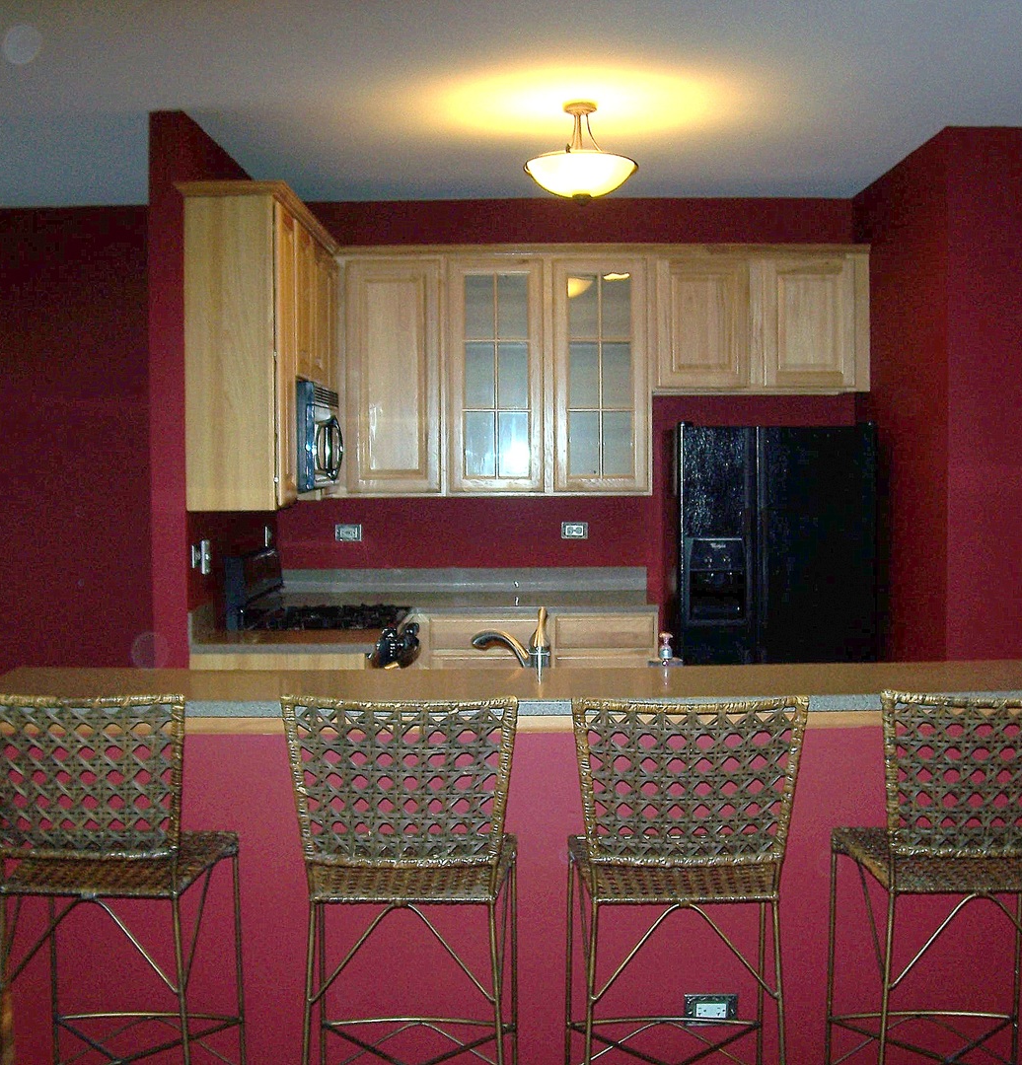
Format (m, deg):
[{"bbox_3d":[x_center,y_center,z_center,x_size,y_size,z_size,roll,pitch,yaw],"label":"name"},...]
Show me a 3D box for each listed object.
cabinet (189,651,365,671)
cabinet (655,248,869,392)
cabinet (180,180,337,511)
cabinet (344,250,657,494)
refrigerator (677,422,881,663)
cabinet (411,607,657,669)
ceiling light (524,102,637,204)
[{"bbox_3d":[-0.800,0.842,4.997,0.603,0.871,0.320,0,3,0],"label":"cabinet"},{"bbox_3d":[1.107,-0.944,6.327,0.963,0.623,0.332,0,3,0],"label":"cabinet"},{"bbox_3d":[-0.930,-0.680,5.548,0.351,1.122,1.622,0,3,0],"label":"cabinet"},{"bbox_3d":[-0.081,-0.708,6.349,1.416,1.082,0.332,0,3,0],"label":"cabinet"},{"bbox_3d":[1.111,0.364,6.161,0.831,1.676,0.744,0,3,0],"label":"refrigerator"},{"bbox_3d":[0.114,0.759,6.281,1.032,0.886,0.624,0,3,0],"label":"cabinet"},{"bbox_3d":[0.233,-1.267,4.668,0.382,0.336,0.382,0,3,0],"label":"ceiling light"}]

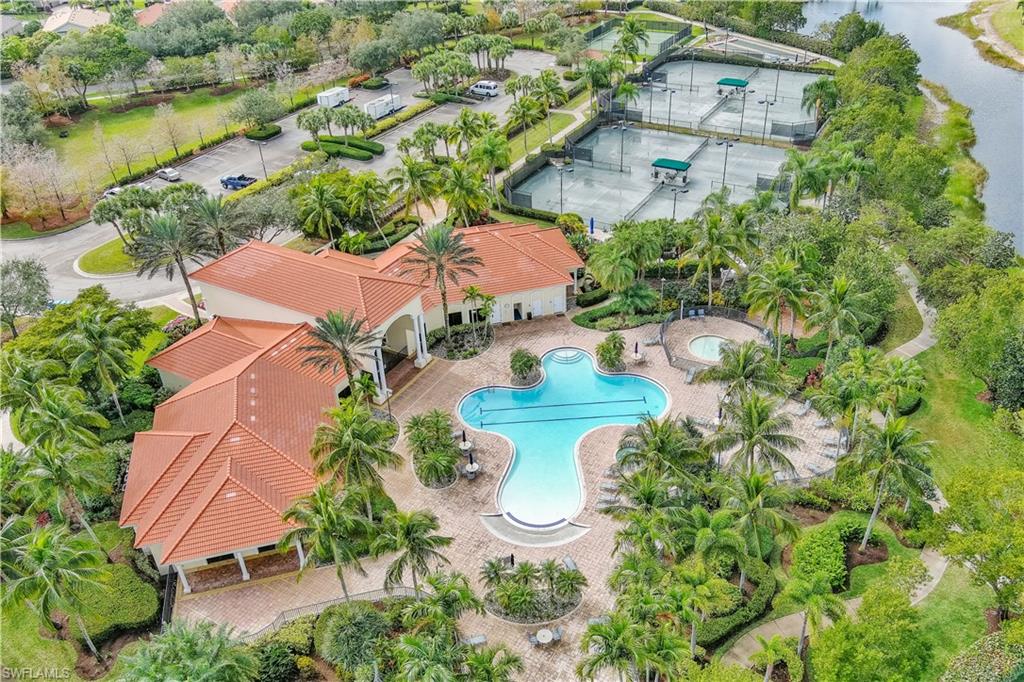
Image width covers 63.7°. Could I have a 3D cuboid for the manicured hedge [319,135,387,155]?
[{"bbox_3d":[-25.679,-31.859,133.563,13.300,0.950,3.500,16,38,26],"label":"manicured hedge"}]

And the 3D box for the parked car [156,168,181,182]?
[{"bbox_3d":[-52.072,-25.059,124.930,4.500,1.430,1.780,18,39,29],"label":"parked car"}]

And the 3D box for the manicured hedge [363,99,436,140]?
[{"bbox_3d":[-19.596,-38.778,143.348,1.800,0.950,18.881,18,39,29],"label":"manicured hedge"}]

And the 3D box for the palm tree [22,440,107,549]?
[{"bbox_3d":[-30.296,11.513,57.629,6.800,11.300,6.800,-3,33,0],"label":"palm tree"}]

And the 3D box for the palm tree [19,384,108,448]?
[{"bbox_3d":[-35.049,7.880,65.517,7.396,9.800,7.026,-24,39,-28],"label":"palm tree"}]

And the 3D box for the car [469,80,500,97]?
[{"bbox_3d":[-5.233,-47.340,153.908,5.700,2.400,2.050,21,40,32],"label":"car"}]

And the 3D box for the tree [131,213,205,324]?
[{"bbox_3d":[-34.100,-6.403,84.600,7.200,13.000,7.200,-3,33,0],"label":"tree"}]

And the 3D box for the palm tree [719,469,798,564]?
[{"bbox_3d":[16.729,12.466,55.948,5.614,8.324,5.333,10,35,18],"label":"palm tree"}]

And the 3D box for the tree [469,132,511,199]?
[{"bbox_3d":[-2.824,-23.380,115.361,5.652,11.227,5.482,-3,33,0],"label":"tree"}]

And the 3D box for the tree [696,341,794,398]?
[{"bbox_3d":[19.932,4.697,72.454,8.124,9.600,7.880,-3,33,0],"label":"tree"}]

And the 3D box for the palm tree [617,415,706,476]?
[{"bbox_3d":[10.406,9.363,59.534,6.500,9.000,6.500,-3,33,0],"label":"palm tree"}]

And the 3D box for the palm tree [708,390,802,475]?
[{"bbox_3d":[17.214,8.886,58.948,6.800,9.800,6.800,-3,33,0],"label":"palm tree"}]

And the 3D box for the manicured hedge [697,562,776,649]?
[{"bbox_3d":[15.007,17.574,53.967,2.950,0.950,7.900,19,39,30],"label":"manicured hedge"}]

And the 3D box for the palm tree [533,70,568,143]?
[{"bbox_3d":[5.770,-35.037,125.613,5.500,12.200,5.500,-3,33,0],"label":"palm tree"}]

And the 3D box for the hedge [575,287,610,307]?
[{"bbox_3d":[9.506,-4.984,95.781,4.040,1.000,1.593,-17,36,-19],"label":"hedge"}]

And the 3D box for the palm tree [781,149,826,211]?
[{"bbox_3d":[38.703,-20.963,110.255,5.432,9.071,5.269,-3,33,0],"label":"palm tree"}]

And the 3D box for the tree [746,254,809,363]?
[{"bbox_3d":[24.279,-2.450,75.687,6.200,11.000,6.200,-3,33,0],"label":"tree"}]

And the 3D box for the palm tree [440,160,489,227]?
[{"bbox_3d":[-5.742,-16.436,100.315,6.200,9.200,6.200,-3,33,0],"label":"palm tree"}]

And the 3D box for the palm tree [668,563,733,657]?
[{"bbox_3d":[10.893,16.711,50.294,3.500,8.100,3.500,-3,33,0],"label":"palm tree"}]

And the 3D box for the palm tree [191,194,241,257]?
[{"bbox_3d":[-31.574,-9.868,90.537,7.000,11.300,7.000,-3,33,0],"label":"palm tree"}]

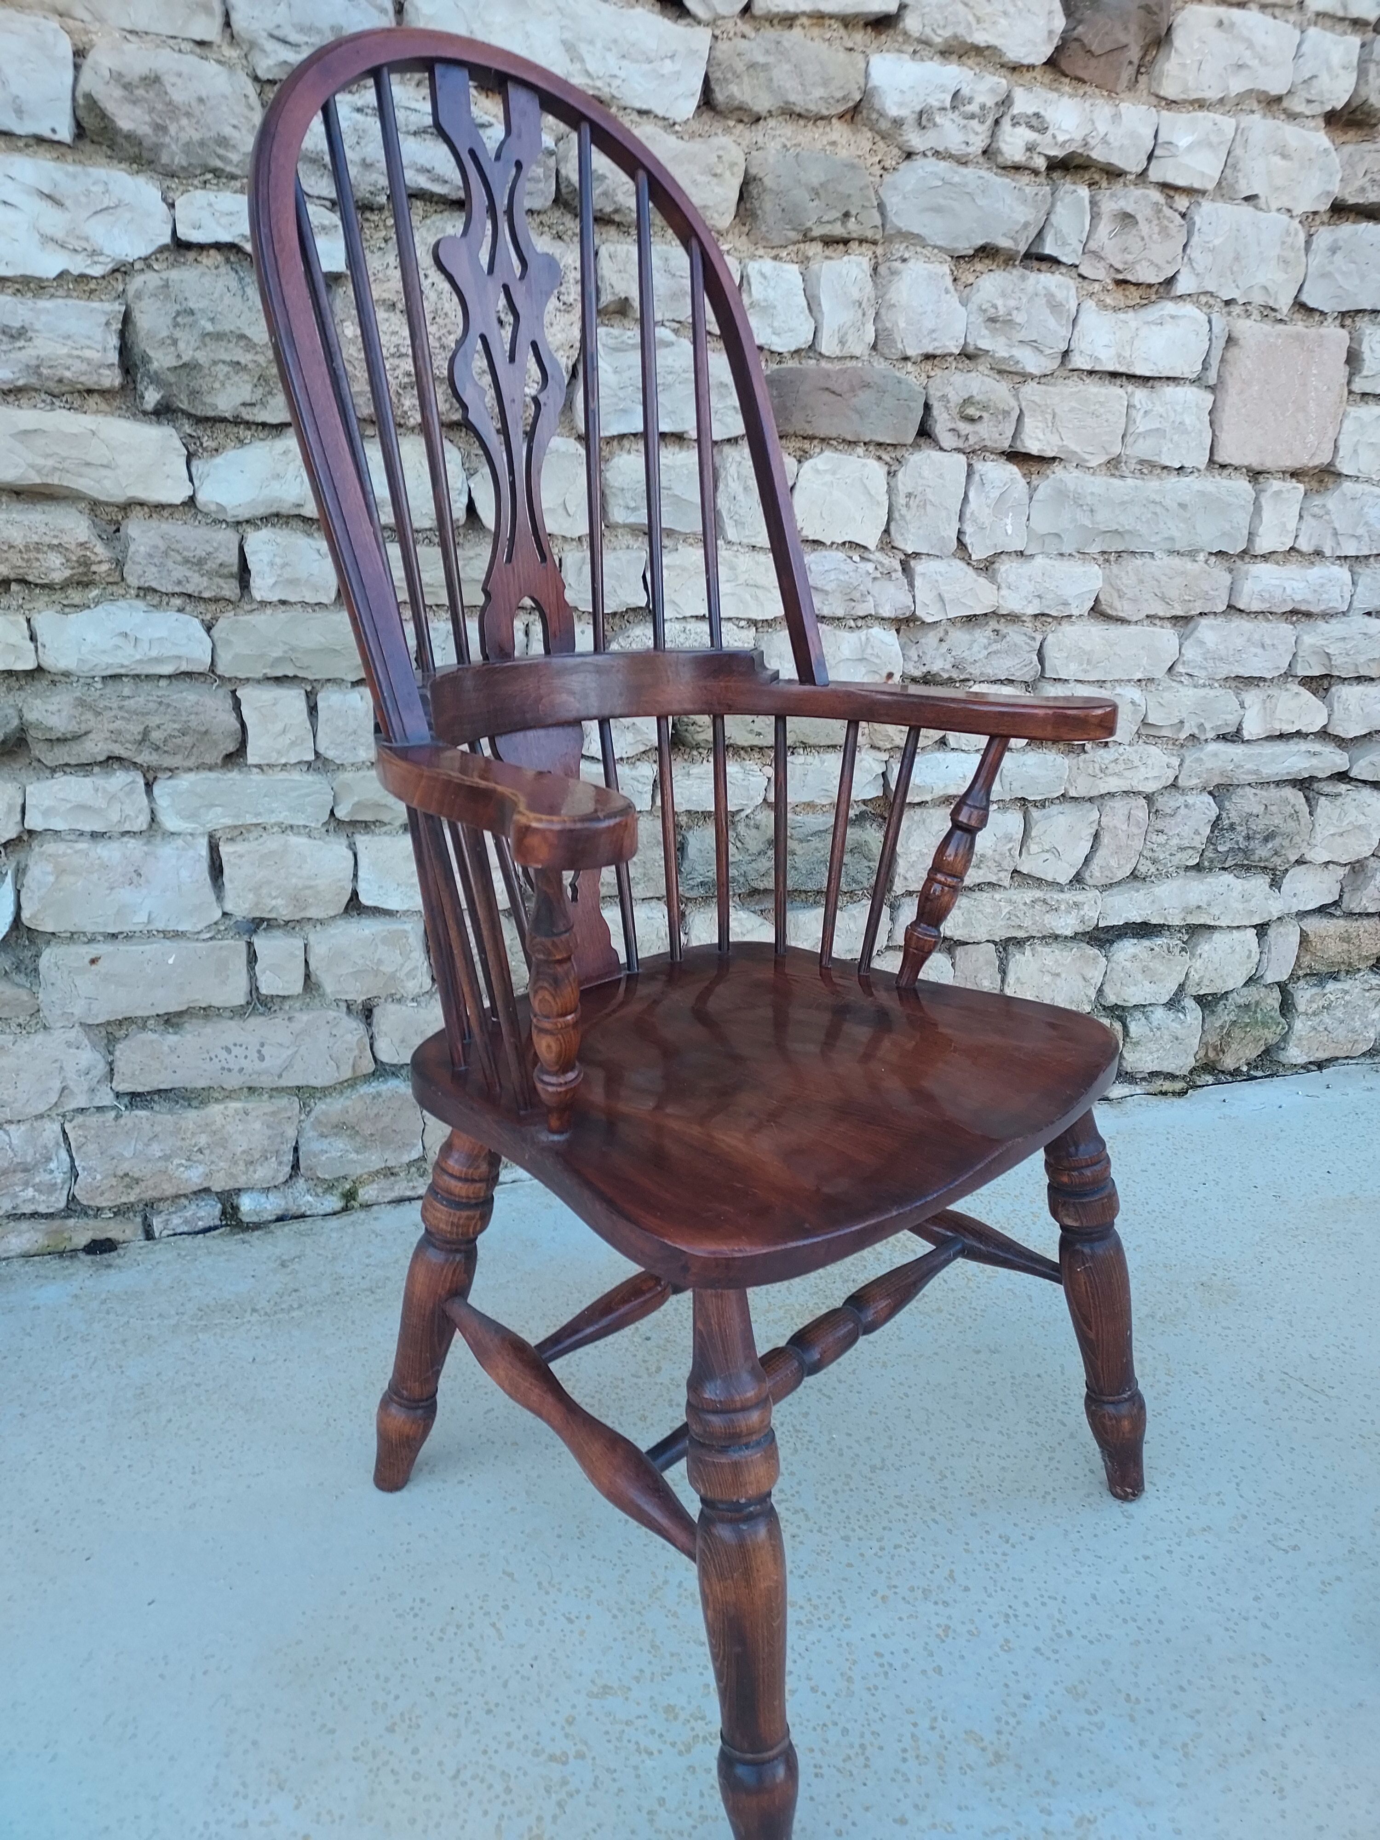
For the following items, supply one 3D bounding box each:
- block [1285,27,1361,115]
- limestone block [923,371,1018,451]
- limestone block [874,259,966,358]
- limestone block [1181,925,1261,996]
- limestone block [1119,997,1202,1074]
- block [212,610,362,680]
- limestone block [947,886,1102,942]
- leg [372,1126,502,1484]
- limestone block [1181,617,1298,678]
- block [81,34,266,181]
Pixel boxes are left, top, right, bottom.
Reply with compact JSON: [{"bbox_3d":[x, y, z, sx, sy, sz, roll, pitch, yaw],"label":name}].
[{"bbox_3d":[0.724,-0.999,1.524,0.099,0.085,0.110,-5,22,-18],"label":"block"},{"bbox_3d":[0.313,-0.602,1.515,0.121,0.083,0.090,-5,18,-19],"label":"limestone block"},{"bbox_3d":[0.244,-0.699,1.471,0.116,0.101,0.110,-5,22,-18],"label":"limestone block"},{"bbox_3d":[0.787,0.046,1.954,0.126,0.101,0.110,-5,22,-18],"label":"limestone block"},{"bbox_3d":[0.696,0.164,1.967,0.152,0.134,0.110,-5,22,-18],"label":"limestone block"},{"bbox_3d":[-0.436,-0.307,1.412,0.166,0.068,0.100,-5,20,-17],"label":"block"},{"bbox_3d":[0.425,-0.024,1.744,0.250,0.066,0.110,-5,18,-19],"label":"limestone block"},{"bbox_3d":[-0.216,0.332,1.087,0.059,0.402,0.059,-5,29,-46],"label":"leg"},{"bbox_3d":[0.717,-0.372,1.739,0.189,0.074,0.103,-5,18,-19],"label":"limestone block"},{"bbox_3d":[-0.482,-0.745,1.195,0.159,0.102,0.110,-5,22,-18],"label":"block"}]

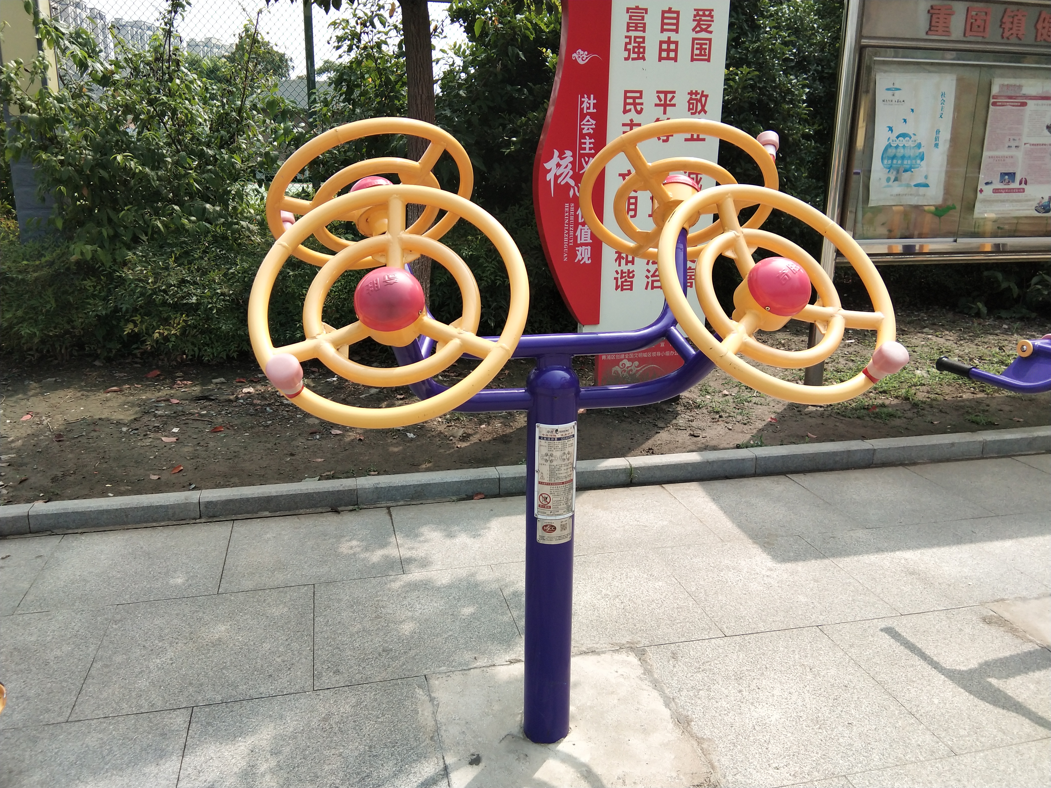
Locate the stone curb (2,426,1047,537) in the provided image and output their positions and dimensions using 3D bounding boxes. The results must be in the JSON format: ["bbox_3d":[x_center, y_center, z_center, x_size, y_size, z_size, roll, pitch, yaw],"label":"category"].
[{"bbox_3d":[0.257,0.352,4.094,4.700,0.092,0.118,-3,16,-13],"label":"stone curb"}]

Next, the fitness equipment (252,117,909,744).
[{"bbox_3d":[0.072,0.137,2.159,1.268,1.482,0.998,-2,16,-11],"label":"fitness equipment"}]

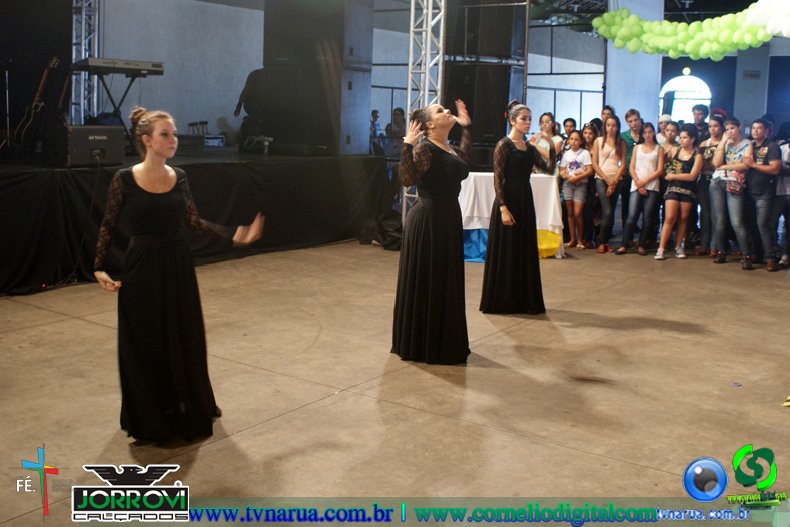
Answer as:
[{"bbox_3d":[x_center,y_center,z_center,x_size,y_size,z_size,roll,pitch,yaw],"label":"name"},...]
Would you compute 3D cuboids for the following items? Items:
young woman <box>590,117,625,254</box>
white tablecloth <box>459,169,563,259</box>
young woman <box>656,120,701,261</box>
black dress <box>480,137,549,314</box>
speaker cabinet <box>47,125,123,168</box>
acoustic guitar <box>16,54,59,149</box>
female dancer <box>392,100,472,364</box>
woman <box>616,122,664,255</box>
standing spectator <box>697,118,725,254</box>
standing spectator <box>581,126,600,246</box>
[{"bbox_3d":[2.568,-0.952,10.296,0.440,1.633,0.340,5,11,16],"label":"young woman"},{"bbox_3d":[1.288,-0.553,10.078,1.120,0.930,0.800,-2,10,-24],"label":"white tablecloth"},{"bbox_3d":[3.446,-0.868,10.301,0.500,1.610,0.420,8,11,29],"label":"young woman"},{"bbox_3d":[0.998,-0.315,7.061,0.600,1.435,0.520,-1,11,-14],"label":"black dress"},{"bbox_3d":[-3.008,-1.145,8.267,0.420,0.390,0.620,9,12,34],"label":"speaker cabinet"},{"bbox_3d":[-3.749,-1.683,8.950,0.120,1.020,0.390,34,25,27],"label":"acoustic guitar"},{"bbox_3d":[0.275,-0.197,5.655,0.520,1.670,0.540,11,13,43],"label":"female dancer"},{"bbox_3d":[2.953,-0.897,10.294,0.500,1.553,0.360,6,11,23],"label":"woman"},{"bbox_3d":[3.938,-0.956,10.689,0.470,1.690,0.350,6,10,22],"label":"standing spectator"},{"bbox_3d":[2.503,-0.996,10.962,0.440,1.570,0.340,4,10,11],"label":"standing spectator"}]

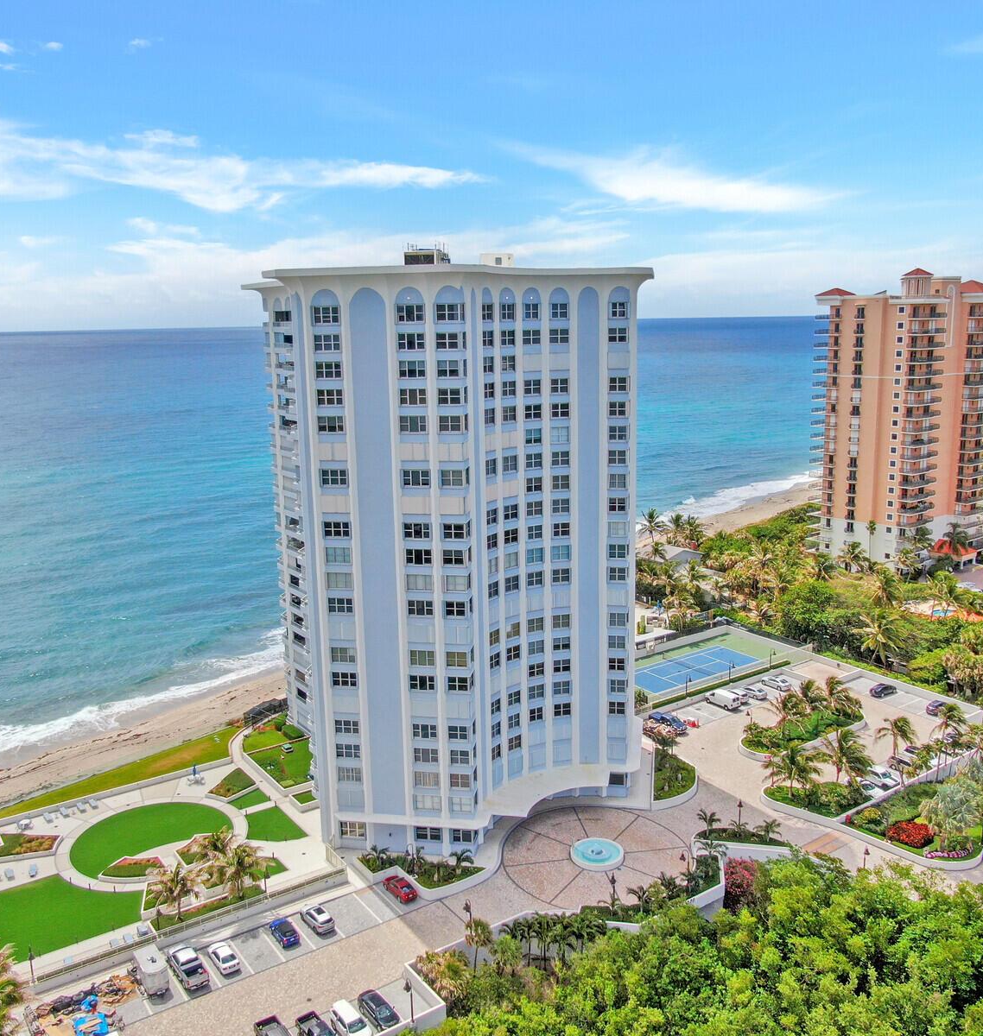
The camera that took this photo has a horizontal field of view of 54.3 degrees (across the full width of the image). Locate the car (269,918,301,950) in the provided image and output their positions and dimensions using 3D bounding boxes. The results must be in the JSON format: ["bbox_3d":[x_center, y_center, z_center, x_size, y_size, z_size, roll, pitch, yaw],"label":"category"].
[{"bbox_3d":[-20.455,40.800,95.075,1.770,1.500,4.300,-9,14,-34],"label":"car"}]

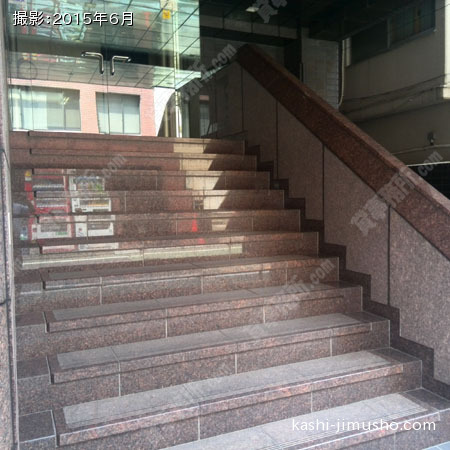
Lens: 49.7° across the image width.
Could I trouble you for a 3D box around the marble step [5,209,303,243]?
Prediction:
[{"bbox_3d":[-0.434,-0.012,3.722,2.194,0.172,0.277,-3,4,-23],"label":"marble step"}]

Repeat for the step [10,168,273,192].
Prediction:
[{"bbox_3d":[-0.648,-0.386,4.187,2.194,0.172,0.277,-3,4,-23],"label":"step"}]

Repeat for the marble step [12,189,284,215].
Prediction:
[{"bbox_3d":[-0.541,-0.199,3.954,2.194,0.172,0.277,-3,4,-23],"label":"marble step"}]

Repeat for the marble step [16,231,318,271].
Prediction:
[{"bbox_3d":[-0.327,0.176,3.489,2.194,0.172,0.277,-3,4,-23],"label":"marble step"}]

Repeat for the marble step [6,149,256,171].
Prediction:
[{"bbox_3d":[-0.755,-0.574,4.420,2.194,0.172,0.277,-3,4,-23],"label":"marble step"}]

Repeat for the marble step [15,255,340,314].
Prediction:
[{"bbox_3d":[-0.219,0.363,3.256,2.194,0.172,0.277,-3,4,-23],"label":"marble step"}]

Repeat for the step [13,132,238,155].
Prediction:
[{"bbox_3d":[-0.848,-0.748,4.626,2.192,0.172,0.310,-2,4,-25],"label":"step"}]

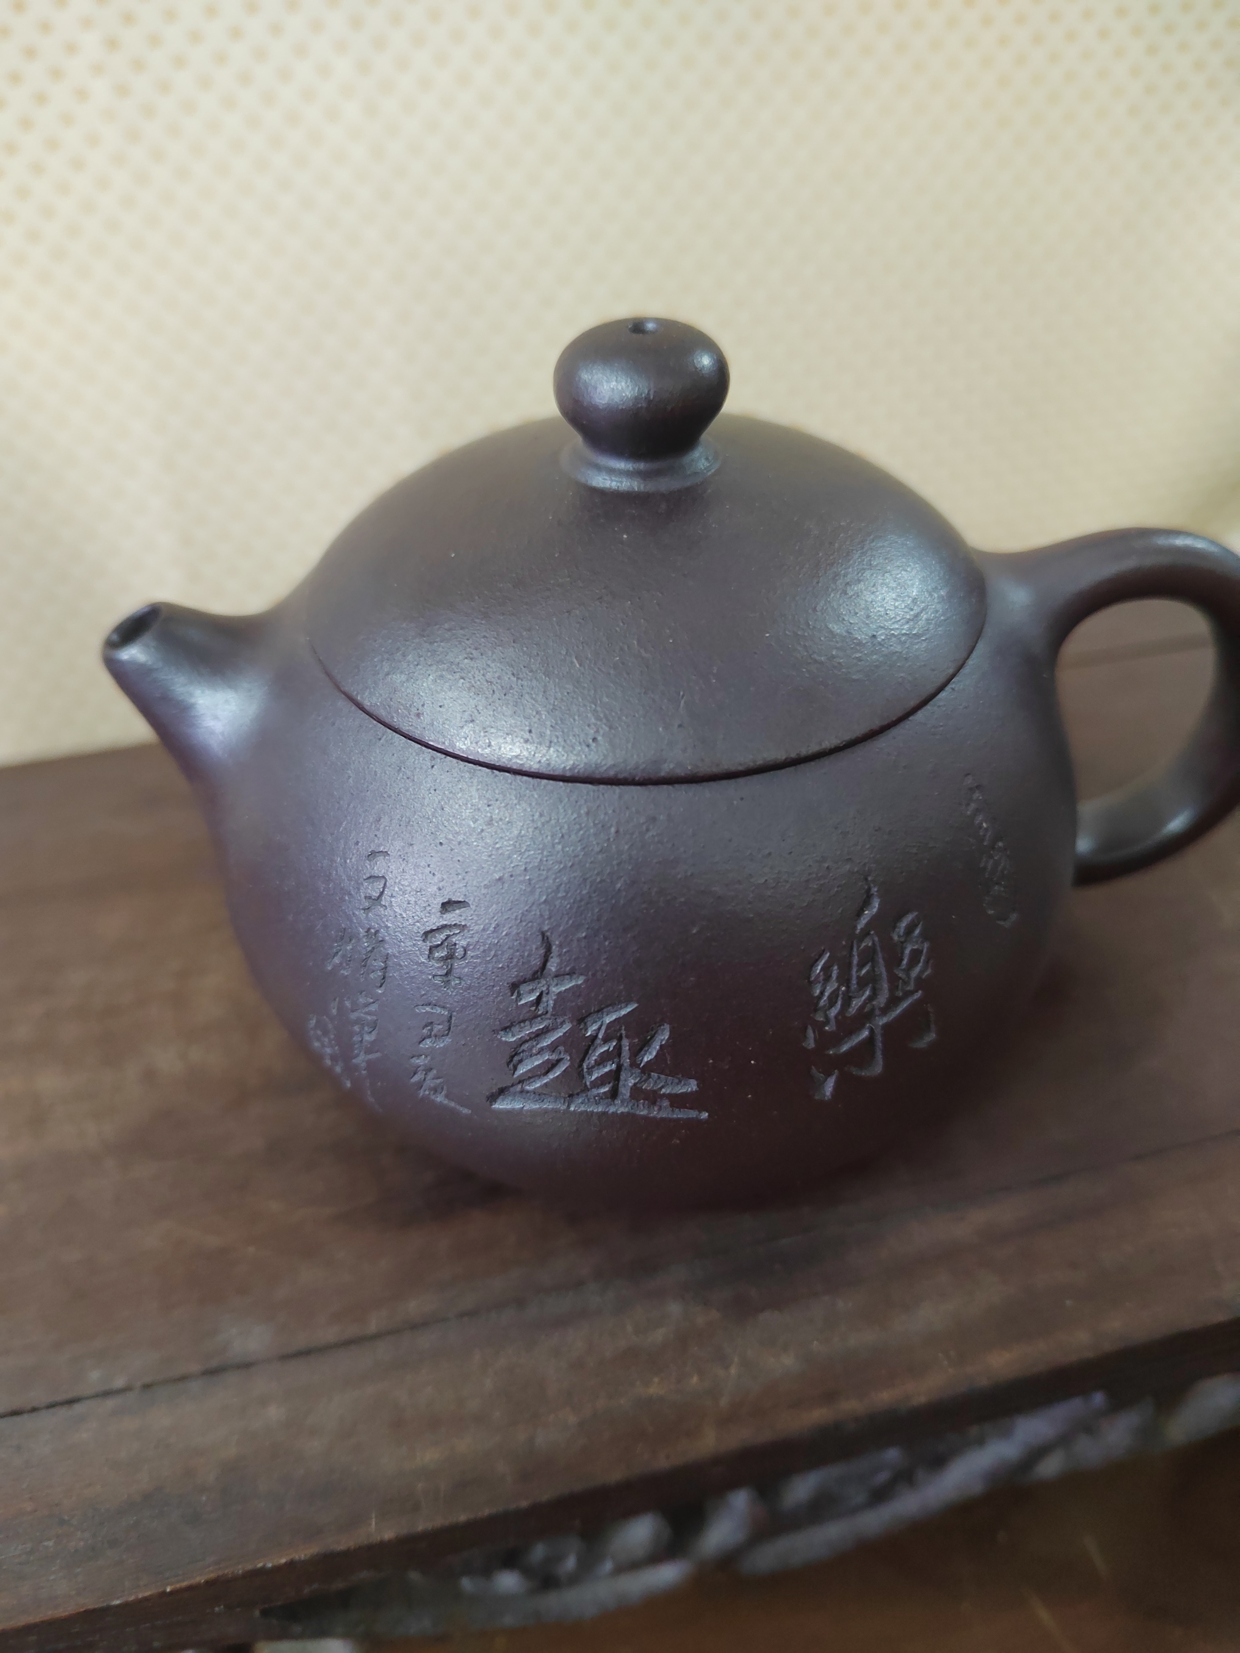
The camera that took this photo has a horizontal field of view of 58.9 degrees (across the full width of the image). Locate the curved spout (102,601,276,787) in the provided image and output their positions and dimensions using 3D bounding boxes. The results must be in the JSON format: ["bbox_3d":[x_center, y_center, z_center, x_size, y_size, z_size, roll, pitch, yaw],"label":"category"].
[{"bbox_3d":[-0.045,-0.015,0.118,0.018,0.022,0.016,-2,43,1],"label":"curved spout"}]

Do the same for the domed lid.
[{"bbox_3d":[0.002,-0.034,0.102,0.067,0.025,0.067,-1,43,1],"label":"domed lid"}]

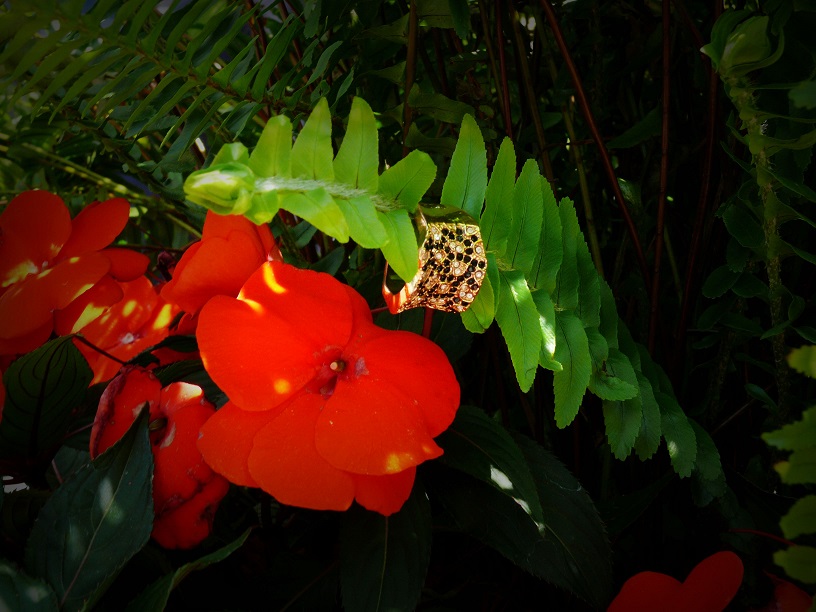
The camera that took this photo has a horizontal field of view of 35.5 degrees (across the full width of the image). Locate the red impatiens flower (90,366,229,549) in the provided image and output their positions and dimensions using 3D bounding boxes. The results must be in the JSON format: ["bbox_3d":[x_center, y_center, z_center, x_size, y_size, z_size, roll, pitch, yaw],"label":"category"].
[{"bbox_3d":[-0.069,0.042,0.352,0.036,0.047,0.024,5,6,19],"label":"red impatiens flower"}]

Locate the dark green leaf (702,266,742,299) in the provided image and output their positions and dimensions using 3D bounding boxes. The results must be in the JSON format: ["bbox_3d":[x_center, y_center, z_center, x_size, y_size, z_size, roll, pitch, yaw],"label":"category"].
[{"bbox_3d":[0.111,-0.009,0.450,0.010,0.018,0.005,52,7,24],"label":"dark green leaf"}]

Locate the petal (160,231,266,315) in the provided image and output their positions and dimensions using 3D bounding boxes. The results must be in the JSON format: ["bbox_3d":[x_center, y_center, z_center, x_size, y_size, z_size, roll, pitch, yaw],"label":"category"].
[{"bbox_3d":[-0.057,-0.010,0.370,0.029,0.025,0.011,11,-18,15],"label":"petal"}]

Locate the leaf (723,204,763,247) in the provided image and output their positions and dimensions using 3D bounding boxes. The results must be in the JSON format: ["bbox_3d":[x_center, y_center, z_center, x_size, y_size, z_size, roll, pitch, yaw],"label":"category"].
[{"bbox_3d":[0.098,-0.023,0.370,0.012,0.011,0.005,-17,6,6],"label":"leaf"}]

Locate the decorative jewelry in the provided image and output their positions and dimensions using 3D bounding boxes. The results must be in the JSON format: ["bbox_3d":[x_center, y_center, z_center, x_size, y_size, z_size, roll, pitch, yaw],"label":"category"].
[{"bbox_3d":[0.006,-0.011,0.300,0.018,0.025,0.021,-3,8,-25],"label":"decorative jewelry"}]

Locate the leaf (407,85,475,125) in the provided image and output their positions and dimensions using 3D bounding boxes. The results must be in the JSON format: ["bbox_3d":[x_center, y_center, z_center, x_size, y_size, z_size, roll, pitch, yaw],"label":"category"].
[{"bbox_3d":[0.010,-0.065,0.410,0.022,0.011,0.007,11,6,-6],"label":"leaf"}]

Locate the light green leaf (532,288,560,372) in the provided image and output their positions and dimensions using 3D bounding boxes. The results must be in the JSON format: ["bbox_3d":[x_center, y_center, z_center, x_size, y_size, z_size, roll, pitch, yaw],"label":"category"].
[{"bbox_3d":[0.034,0.006,0.316,0.008,0.020,0.005,-7,0,-33],"label":"light green leaf"}]

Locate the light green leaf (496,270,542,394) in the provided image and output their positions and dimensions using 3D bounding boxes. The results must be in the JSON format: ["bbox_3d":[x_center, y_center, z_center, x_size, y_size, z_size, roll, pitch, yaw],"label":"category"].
[{"bbox_3d":[0.027,0.006,0.309,0.009,0.029,0.005,-14,0,-29],"label":"light green leaf"}]

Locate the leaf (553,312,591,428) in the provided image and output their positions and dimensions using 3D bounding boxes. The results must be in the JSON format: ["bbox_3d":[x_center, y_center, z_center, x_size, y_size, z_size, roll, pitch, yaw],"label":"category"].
[{"bbox_3d":[0.045,0.018,0.348,0.011,0.032,0.006,-1,-9,15],"label":"leaf"}]

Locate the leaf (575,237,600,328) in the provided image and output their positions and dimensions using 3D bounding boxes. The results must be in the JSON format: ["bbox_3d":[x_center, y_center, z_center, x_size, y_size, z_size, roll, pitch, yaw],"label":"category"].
[{"bbox_3d":[0.051,-0.007,0.362,0.009,0.027,0.006,-2,-6,17],"label":"leaf"}]

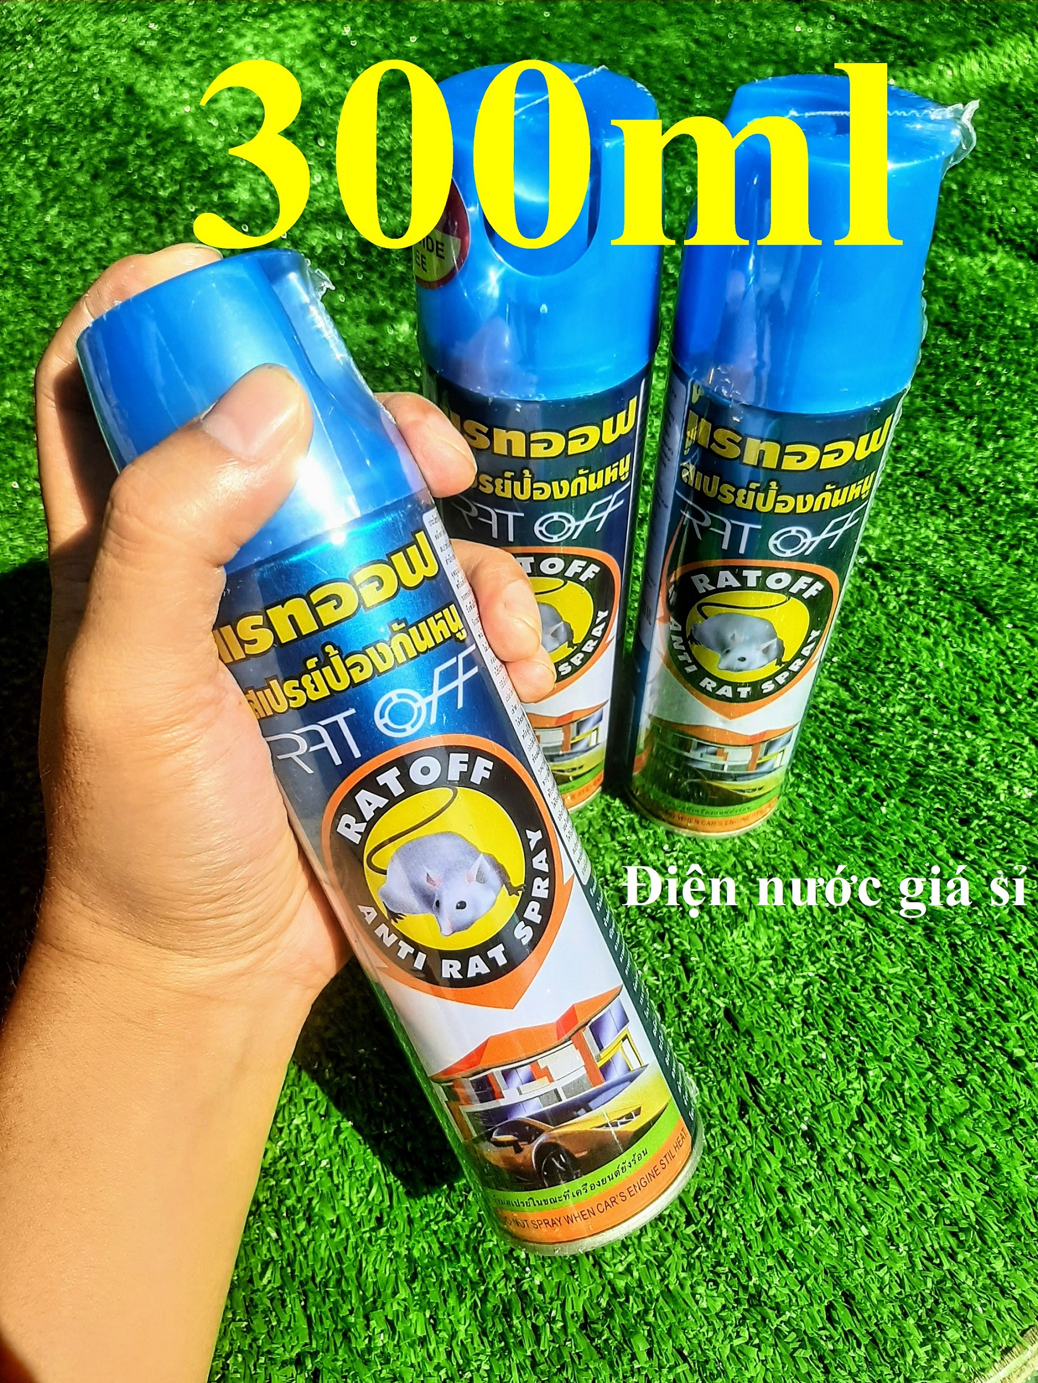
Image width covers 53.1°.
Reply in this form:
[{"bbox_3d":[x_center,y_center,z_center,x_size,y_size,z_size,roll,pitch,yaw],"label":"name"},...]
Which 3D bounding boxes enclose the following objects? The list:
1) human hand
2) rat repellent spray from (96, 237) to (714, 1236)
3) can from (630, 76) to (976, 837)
[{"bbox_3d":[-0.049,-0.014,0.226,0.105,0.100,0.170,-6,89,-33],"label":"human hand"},{"bbox_3d":[-0.022,0.020,0.225,0.053,0.212,0.053,-21,15,6],"label":"rat repellent spray"},{"bbox_3d":[0.063,-0.040,0.280,0.053,0.212,0.053,5,49,5],"label":"can"}]

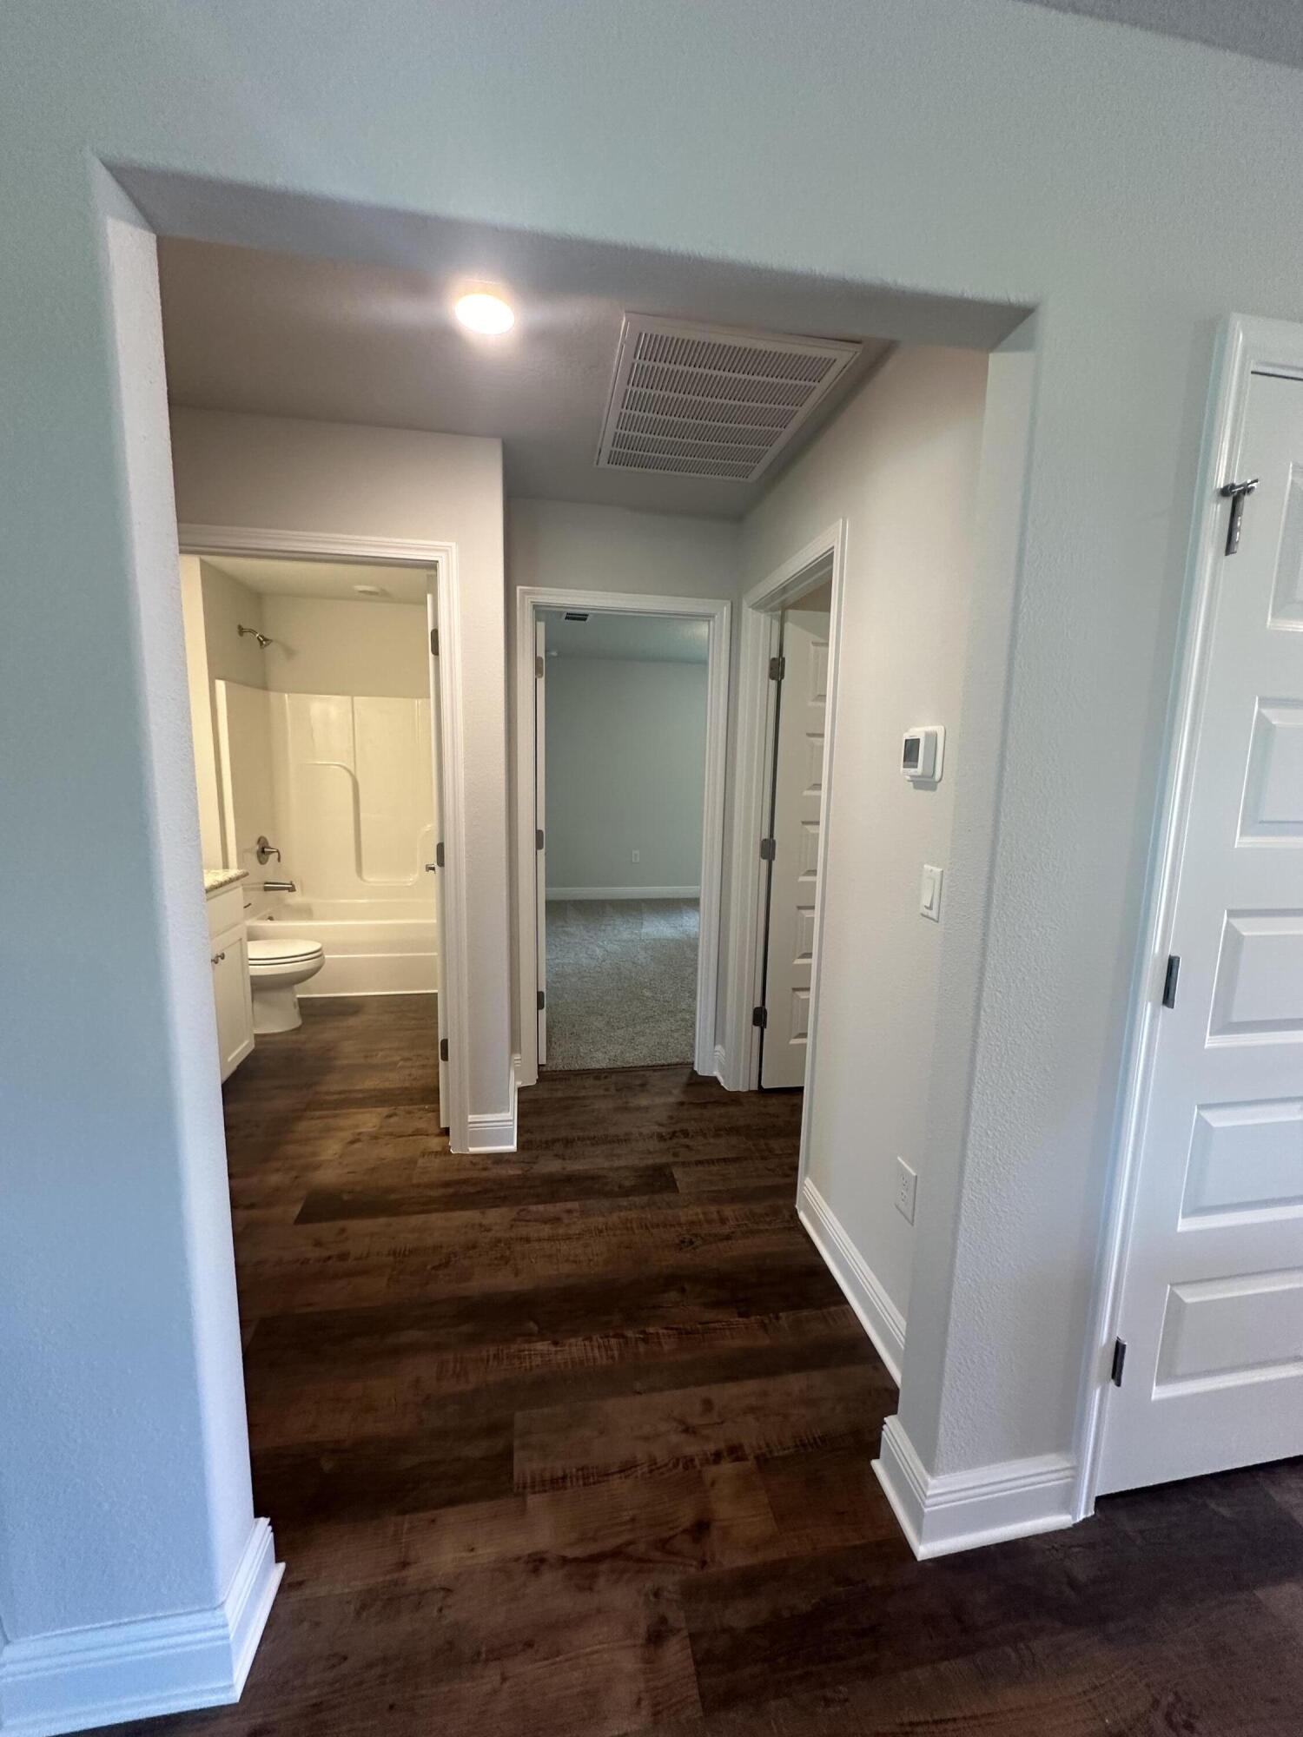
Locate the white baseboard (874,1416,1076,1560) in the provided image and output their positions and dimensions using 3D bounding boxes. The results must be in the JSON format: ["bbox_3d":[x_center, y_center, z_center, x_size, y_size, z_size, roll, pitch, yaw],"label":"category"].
[{"bbox_3d":[0.636,1.174,1.383,0.328,0.142,0.181,0,9,-9],"label":"white baseboard"}]

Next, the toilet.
[{"bbox_3d":[-2.120,0.463,3.711,0.750,0.750,0.410,0,9,-9],"label":"toilet"}]

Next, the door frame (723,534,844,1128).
[{"bbox_3d":[0.495,0.000,2.554,0.135,2.110,0.890,0,9,-9],"label":"door frame"}]

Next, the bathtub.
[{"bbox_3d":[-1.737,0.485,4.604,1.520,0.455,0.760,0,9,-9],"label":"bathtub"}]

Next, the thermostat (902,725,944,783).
[{"bbox_3d":[0.590,-0.250,1.547,0.035,0.118,0.145,0,9,-9],"label":"thermostat"}]

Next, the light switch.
[{"bbox_3d":[0.607,0.053,1.527,0.012,0.114,0.073,0,9,-9],"label":"light switch"}]

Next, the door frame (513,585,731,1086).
[{"bbox_3d":[-0.131,-0.095,3.103,0.882,2.110,0.135,0,9,-9],"label":"door frame"}]

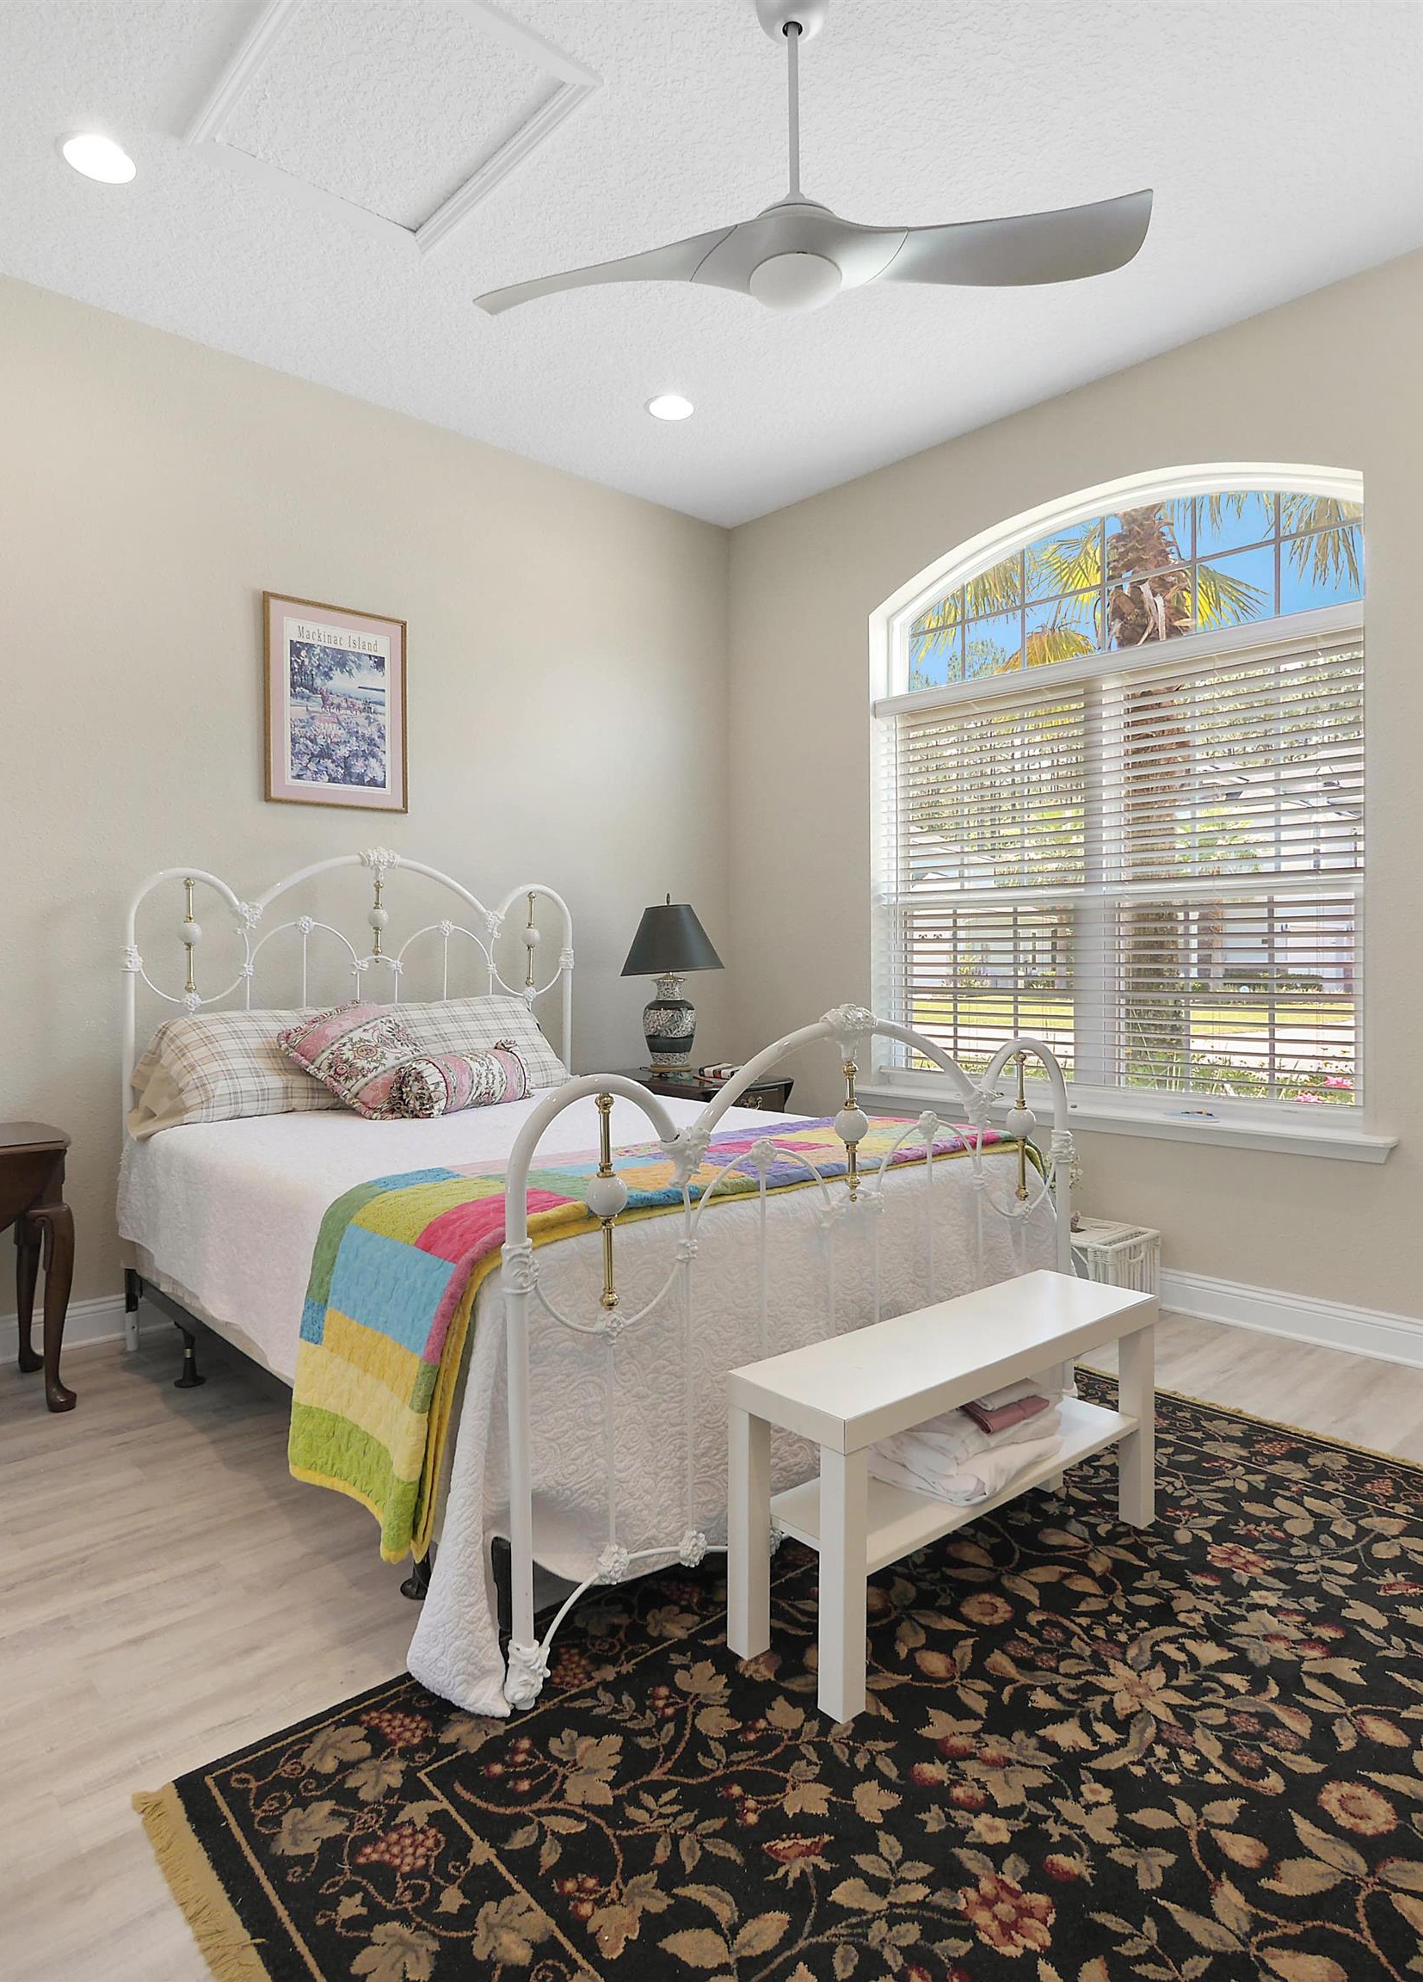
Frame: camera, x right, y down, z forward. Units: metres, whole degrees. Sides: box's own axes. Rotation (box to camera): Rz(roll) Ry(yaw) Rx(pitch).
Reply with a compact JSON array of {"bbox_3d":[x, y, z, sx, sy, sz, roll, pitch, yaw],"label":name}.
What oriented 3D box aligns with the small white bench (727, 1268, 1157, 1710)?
[{"bbox_3d":[0.461,0.852,1.962,0.894,0.459,0.258,-2,2,-41],"label":"small white bench"}]

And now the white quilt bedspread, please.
[{"bbox_3d":[-0.422,0.714,2.926,1.679,0.683,2.097,-2,2,-43],"label":"white quilt bedspread"}]

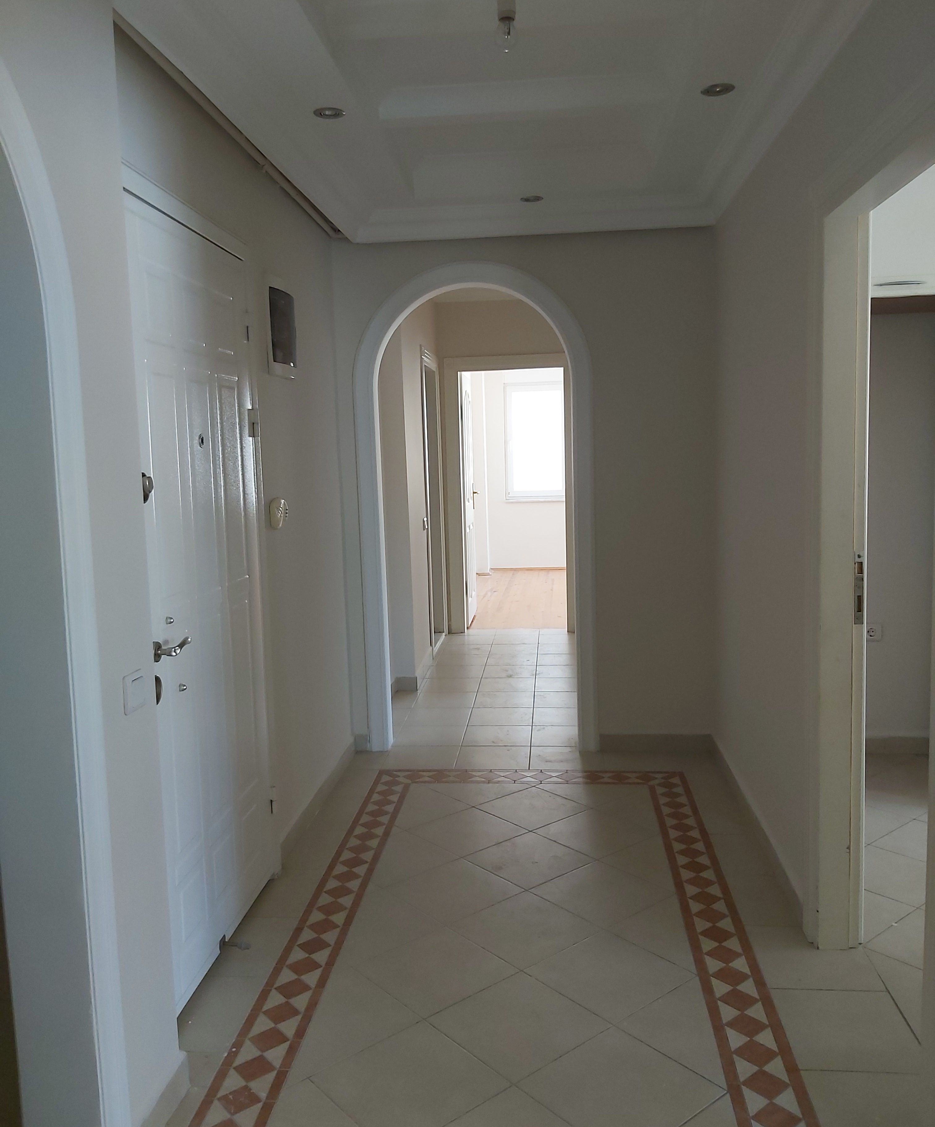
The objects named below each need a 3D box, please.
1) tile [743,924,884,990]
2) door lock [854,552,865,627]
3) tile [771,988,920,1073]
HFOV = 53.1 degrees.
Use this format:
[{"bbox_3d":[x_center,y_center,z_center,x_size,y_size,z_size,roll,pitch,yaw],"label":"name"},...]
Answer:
[{"bbox_3d":[0.959,1.103,2.619,0.301,0.010,0.334,-1,7,5],"label":"tile"},{"bbox_3d":[1.058,0.068,2.529,0.025,0.200,0.010,-1,7,5],"label":"door lock"},{"bbox_3d":[0.925,1.135,2.274,0.302,0.010,0.325,-1,7,5],"label":"tile"}]

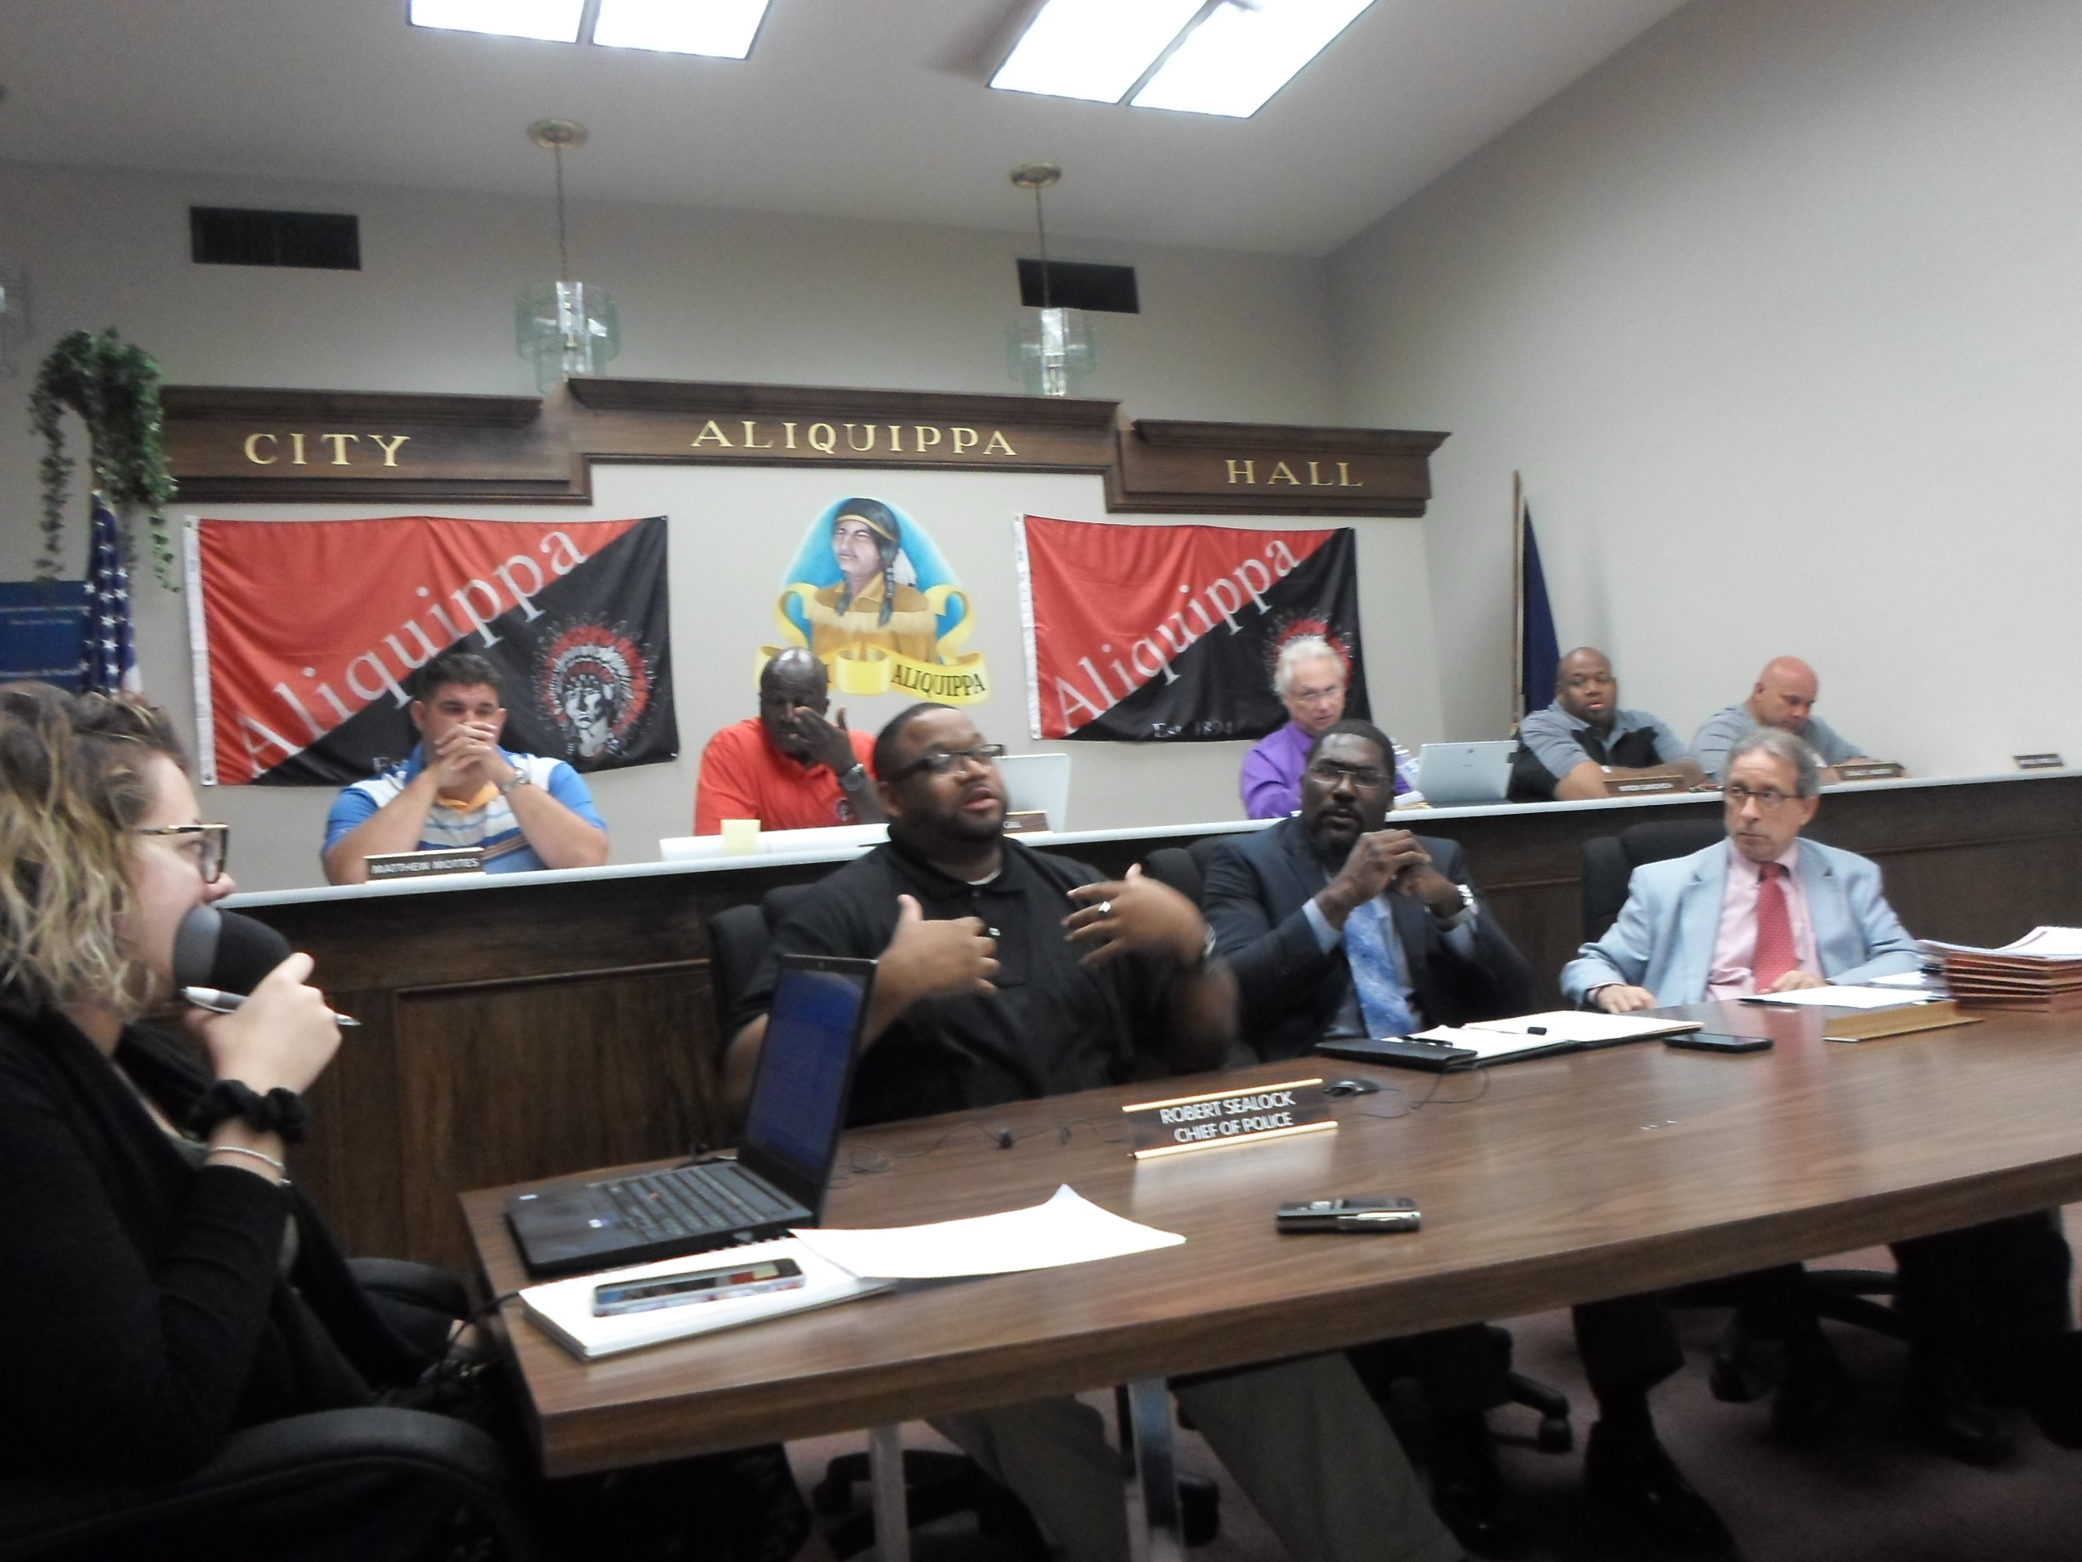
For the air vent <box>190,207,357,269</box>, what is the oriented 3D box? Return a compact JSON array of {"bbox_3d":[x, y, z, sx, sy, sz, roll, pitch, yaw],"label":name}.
[{"bbox_3d":[-3.013,-2.141,5.932,0.600,0.225,0.030,-3,-4,-19],"label":"air vent"}]

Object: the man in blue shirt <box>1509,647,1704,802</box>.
[{"bbox_3d":[1.467,0.264,3.992,0.570,1.250,0.720,-4,-5,-10],"label":"man in blue shirt"}]

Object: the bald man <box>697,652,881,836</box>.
[{"bbox_3d":[-0.517,0.331,3.326,0.540,1.270,0.750,-3,-4,-16],"label":"bald man"}]

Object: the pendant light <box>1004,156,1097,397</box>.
[{"bbox_3d":[0.024,-2.059,6.382,0.385,1.054,0.385,-3,-4,-19],"label":"pendant light"}]

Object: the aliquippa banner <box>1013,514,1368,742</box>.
[{"bbox_3d":[0.661,-0.630,6.210,1.530,0.910,0.030,-3,-4,-19],"label":"aliquippa banner"}]

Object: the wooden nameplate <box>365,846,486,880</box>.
[{"bbox_3d":[-1.123,0.156,2.749,0.202,0.049,0.040,-3,-5,-20],"label":"wooden nameplate"}]

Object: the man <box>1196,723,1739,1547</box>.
[{"bbox_3d":[0.639,0.517,2.493,0.580,1.280,0.760,-3,-5,-20],"label":"man"}]

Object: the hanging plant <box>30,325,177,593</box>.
[{"bbox_3d":[-2.926,-1.021,4.690,0.420,0.800,0.360,-3,-5,-20],"label":"hanging plant"}]

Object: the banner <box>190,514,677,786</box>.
[{"bbox_3d":[-2.084,-0.483,5.257,1.530,0.910,0.030,-3,-4,-19],"label":"banner"}]

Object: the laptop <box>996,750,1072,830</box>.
[{"bbox_3d":[-0.118,0.039,3.371,0.310,0.190,0.270,-3,-4,-19],"label":"laptop"}]

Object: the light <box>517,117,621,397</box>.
[{"bbox_3d":[-1.922,-2.097,6.061,0.410,1.140,0.410,-3,-5,-20],"label":"light"}]

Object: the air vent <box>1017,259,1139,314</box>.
[{"bbox_3d":[0.199,-2.488,7.566,0.635,0.240,0.040,-3,-5,-20],"label":"air vent"}]

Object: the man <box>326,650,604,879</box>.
[{"bbox_3d":[-1.138,0.370,3.054,0.540,1.270,0.740,-3,-5,-20],"label":"man"}]

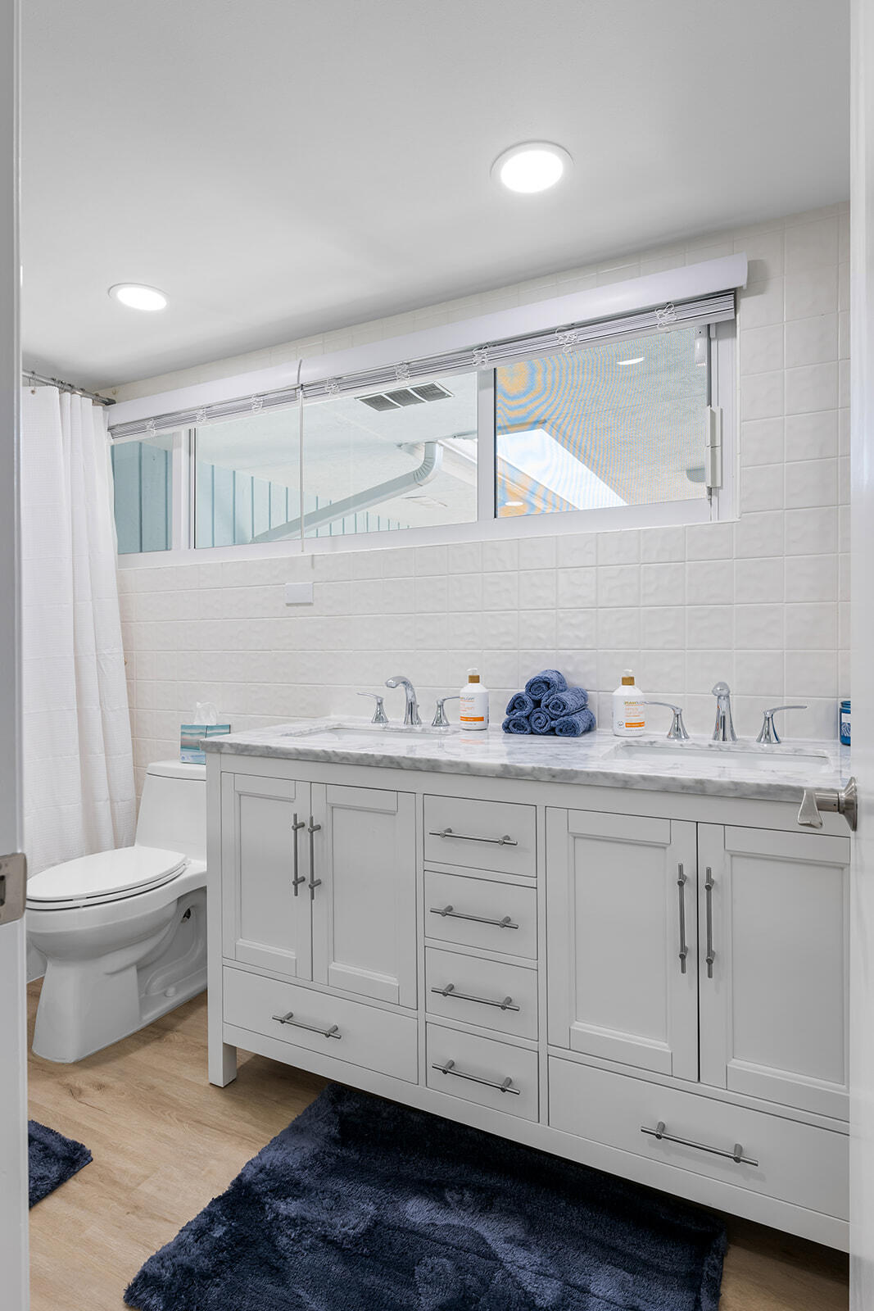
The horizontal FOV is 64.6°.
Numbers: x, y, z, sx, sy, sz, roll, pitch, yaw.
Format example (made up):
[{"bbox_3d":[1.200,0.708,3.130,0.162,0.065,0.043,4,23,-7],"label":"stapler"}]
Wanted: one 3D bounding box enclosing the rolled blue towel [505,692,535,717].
[{"bbox_3d":[0.248,0.128,1.861,0.072,0.060,0.150,0,0,27],"label":"rolled blue towel"}]

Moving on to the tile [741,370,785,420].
[{"bbox_3d":[0.797,-0.632,1.691,0.092,0.110,0.010,0,0,27],"label":"tile"}]

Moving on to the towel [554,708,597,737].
[{"bbox_3d":[0.363,0.177,1.802,0.066,0.057,0.150,0,0,27],"label":"towel"}]

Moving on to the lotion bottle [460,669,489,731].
[{"bbox_3d":[0.104,0.119,1.892,0.077,0.168,0.077,0,0,0],"label":"lotion bottle"}]

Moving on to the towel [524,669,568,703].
[{"bbox_3d":[0.295,0.079,1.837,0.074,0.070,0.140,0,1,27],"label":"towel"}]

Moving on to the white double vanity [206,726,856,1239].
[{"bbox_3d":[0.210,0.647,1.664,1.522,0.878,0.575,0,1,27],"label":"white double vanity"}]

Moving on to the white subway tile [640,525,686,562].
[{"bbox_3d":[0.585,-0.283,1.788,0.108,0.088,0.010,0,0,27],"label":"white subway tile"}]

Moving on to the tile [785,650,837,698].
[{"bbox_3d":[0.878,0.042,1.625,0.108,0.108,0.010,0,0,27],"label":"tile"}]

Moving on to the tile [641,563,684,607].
[{"bbox_3d":[0.585,-0.182,1.789,0.110,0.110,0.008,0,1,27],"label":"tile"}]

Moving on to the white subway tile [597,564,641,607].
[{"bbox_3d":[0.481,-0.180,1.824,0.108,0.108,0.010,0,0,27],"label":"white subway tile"}]

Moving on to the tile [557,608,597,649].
[{"bbox_3d":[0.382,-0.069,1.877,0.108,0.108,0.009,0,0,27],"label":"tile"}]

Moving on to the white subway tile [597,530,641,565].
[{"bbox_3d":[0.484,-0.283,1.838,0.110,0.088,0.008,0,1,27],"label":"white subway tile"}]

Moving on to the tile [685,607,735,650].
[{"bbox_3d":[0.680,-0.069,1.724,0.108,0.108,0.010,0,0,27],"label":"tile"}]

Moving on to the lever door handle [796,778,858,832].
[{"bbox_3d":[0.485,0.190,0.861,0.066,0.069,0.135,0,0,24],"label":"lever door handle"}]

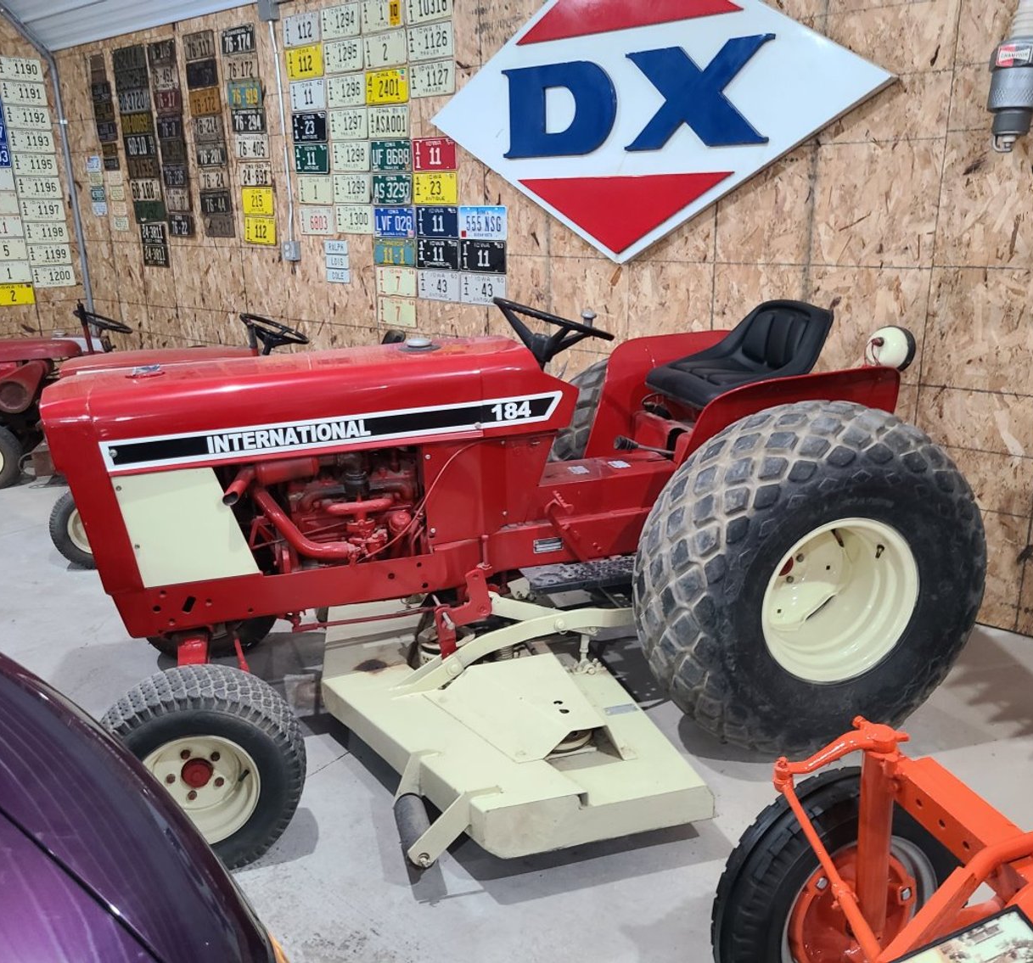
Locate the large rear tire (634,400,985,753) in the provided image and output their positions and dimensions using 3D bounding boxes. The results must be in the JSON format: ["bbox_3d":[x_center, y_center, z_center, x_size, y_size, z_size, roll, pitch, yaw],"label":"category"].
[{"bbox_3d":[0.820,0.275,2.691,1.000,1.000,0.390,-6,17,-17],"label":"large rear tire"}]

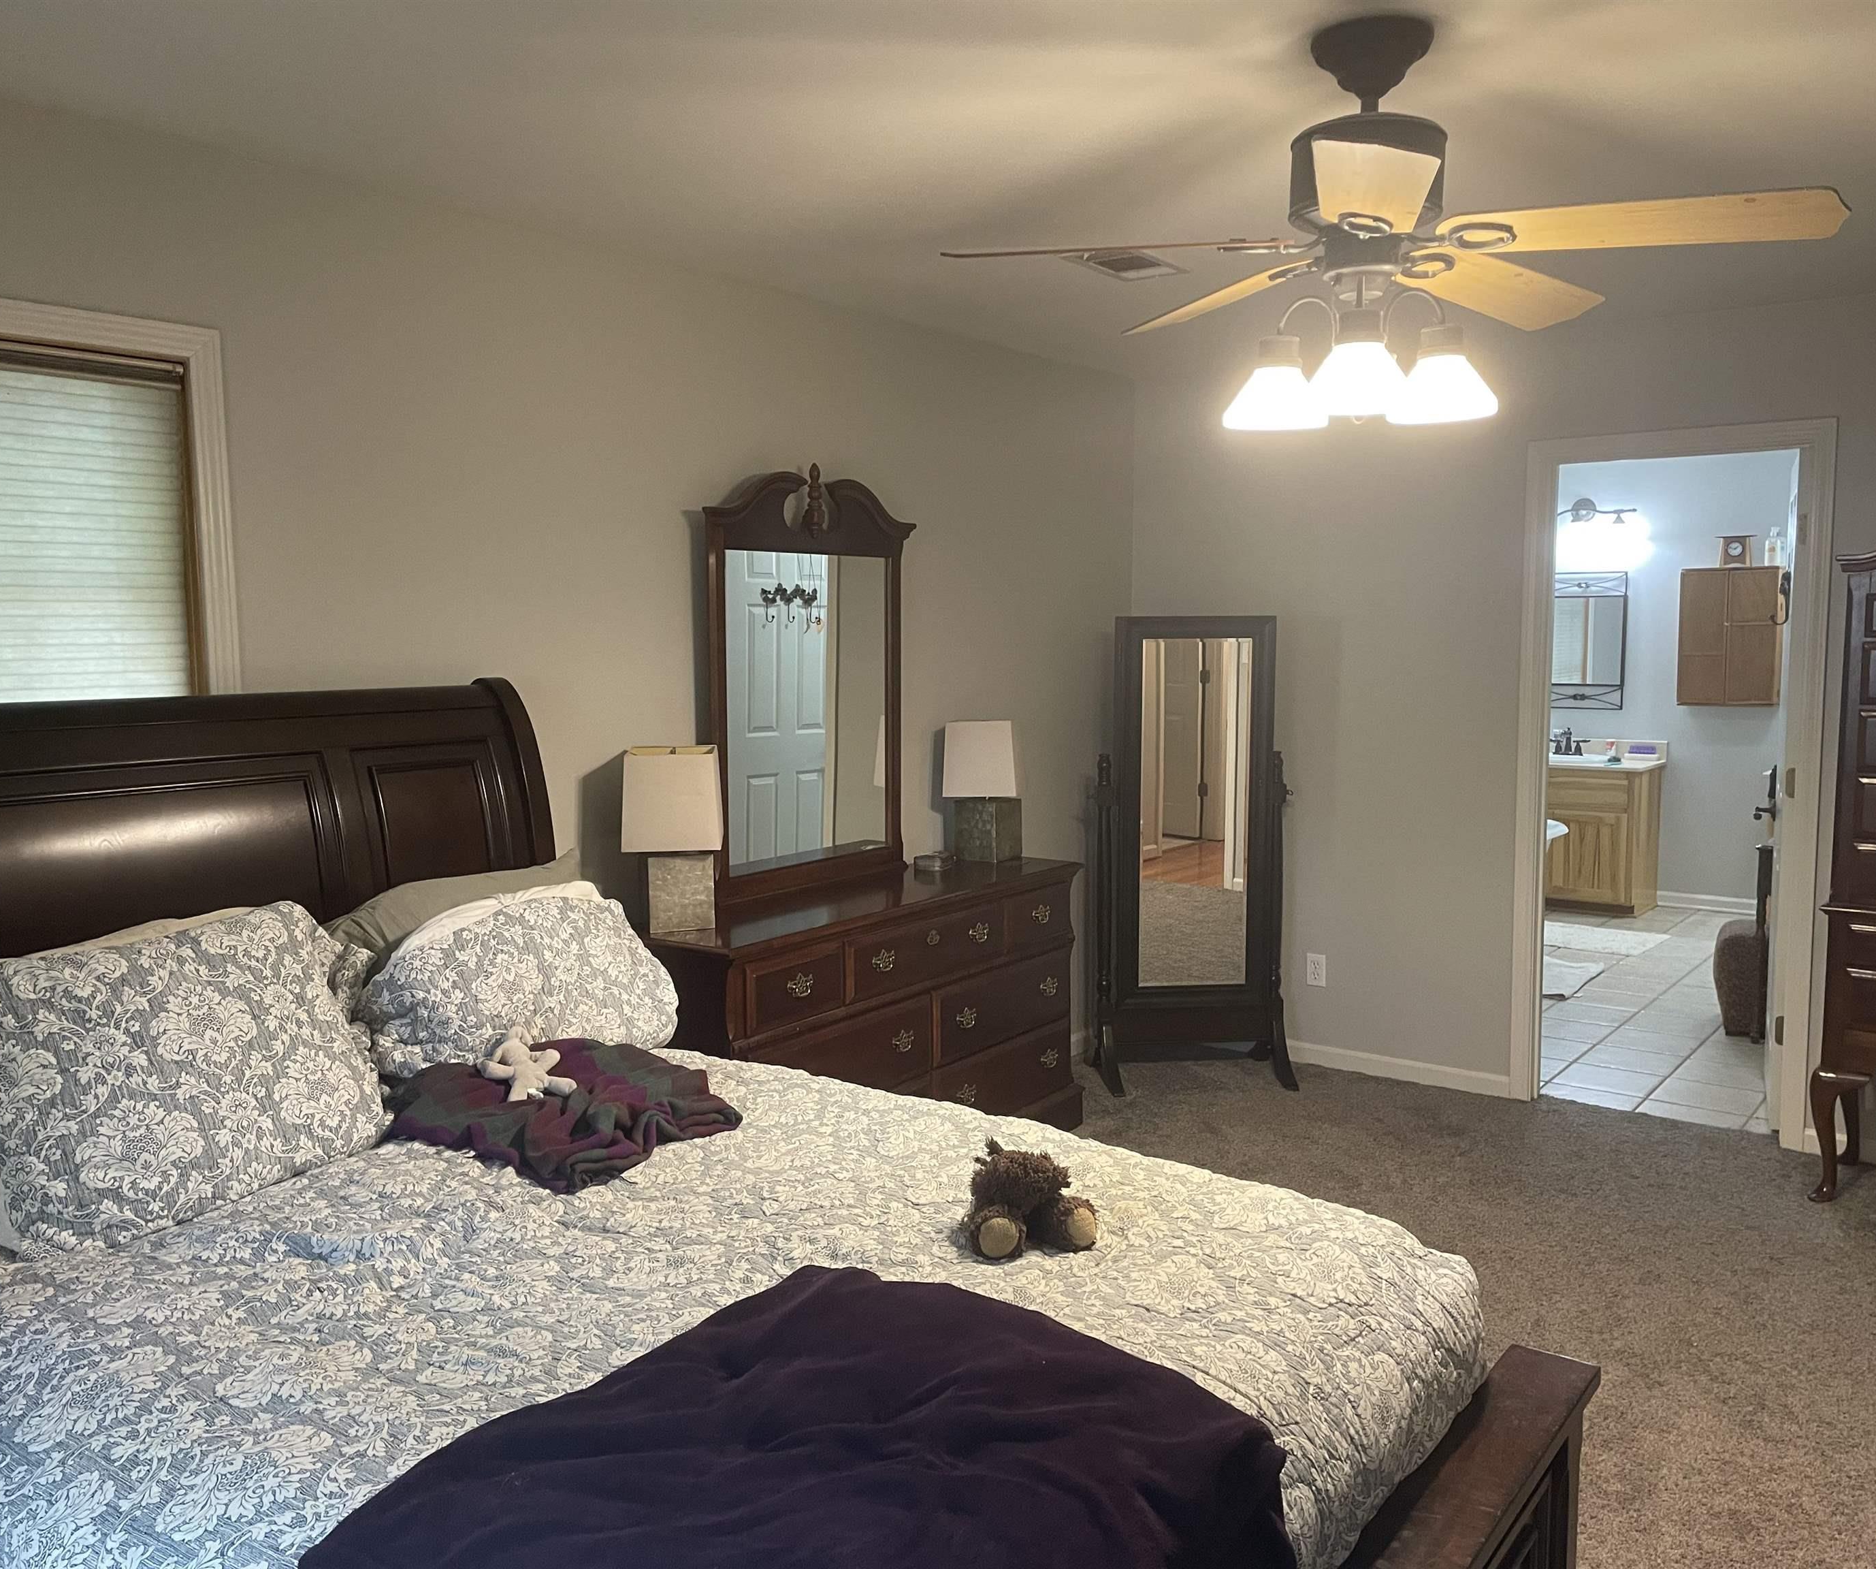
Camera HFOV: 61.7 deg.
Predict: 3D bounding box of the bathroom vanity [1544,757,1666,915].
[{"bbox_3d":[3.334,0.258,8.414,0.950,0.810,0.535,4,8,37],"label":"bathroom vanity"}]

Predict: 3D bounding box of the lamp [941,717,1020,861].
[{"bbox_3d":[0.146,0.018,4.851,0.240,0.440,0.235,0,6,2],"label":"lamp"}]

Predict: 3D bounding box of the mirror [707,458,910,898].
[{"bbox_3d":[-0.331,-0.299,4.390,0.070,1.160,0.860,4,8,37],"label":"mirror"}]

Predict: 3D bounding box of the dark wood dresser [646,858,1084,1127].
[{"bbox_3d":[-0.176,0.707,4.374,0.425,0.830,1.530,4,8,37],"label":"dark wood dresser"}]

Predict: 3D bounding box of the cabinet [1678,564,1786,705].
[{"bbox_3d":[4.031,-0.746,7.988,0.445,0.690,0.180,4,8,37],"label":"cabinet"}]

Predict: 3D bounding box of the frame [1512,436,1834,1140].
[{"bbox_3d":[2.218,0.002,4.782,0.848,2.100,0.140,4,8,37],"label":"frame"}]

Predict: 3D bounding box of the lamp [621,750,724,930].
[{"bbox_3d":[-0.653,0.133,3.814,0.240,0.440,0.235,-3,6,-19],"label":"lamp"}]

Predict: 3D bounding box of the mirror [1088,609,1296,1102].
[{"bbox_3d":[0.863,0.225,5.290,0.690,1.575,0.380,-1,6,-5],"label":"mirror"}]

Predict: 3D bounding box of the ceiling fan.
[{"bbox_3d":[0.656,-0.836,2.387,1.280,0.580,1.280,4,8,37],"label":"ceiling fan"}]

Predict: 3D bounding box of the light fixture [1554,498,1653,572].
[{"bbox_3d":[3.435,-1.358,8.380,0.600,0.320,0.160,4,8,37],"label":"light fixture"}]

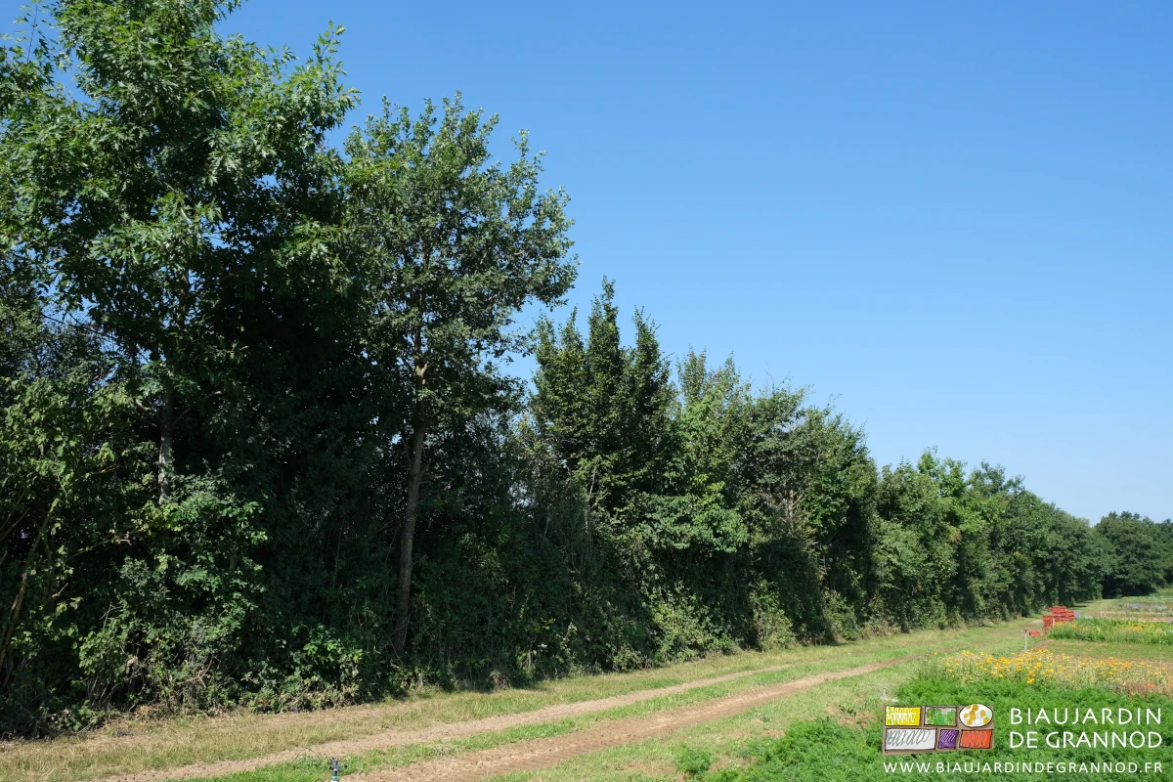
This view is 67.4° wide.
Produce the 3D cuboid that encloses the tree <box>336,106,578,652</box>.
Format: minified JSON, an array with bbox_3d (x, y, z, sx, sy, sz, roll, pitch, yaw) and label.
[{"bbox_3d":[-2.620,-0.500,17.500,4.900,11.900,4.900,0,-13,0],"label":"tree"}]

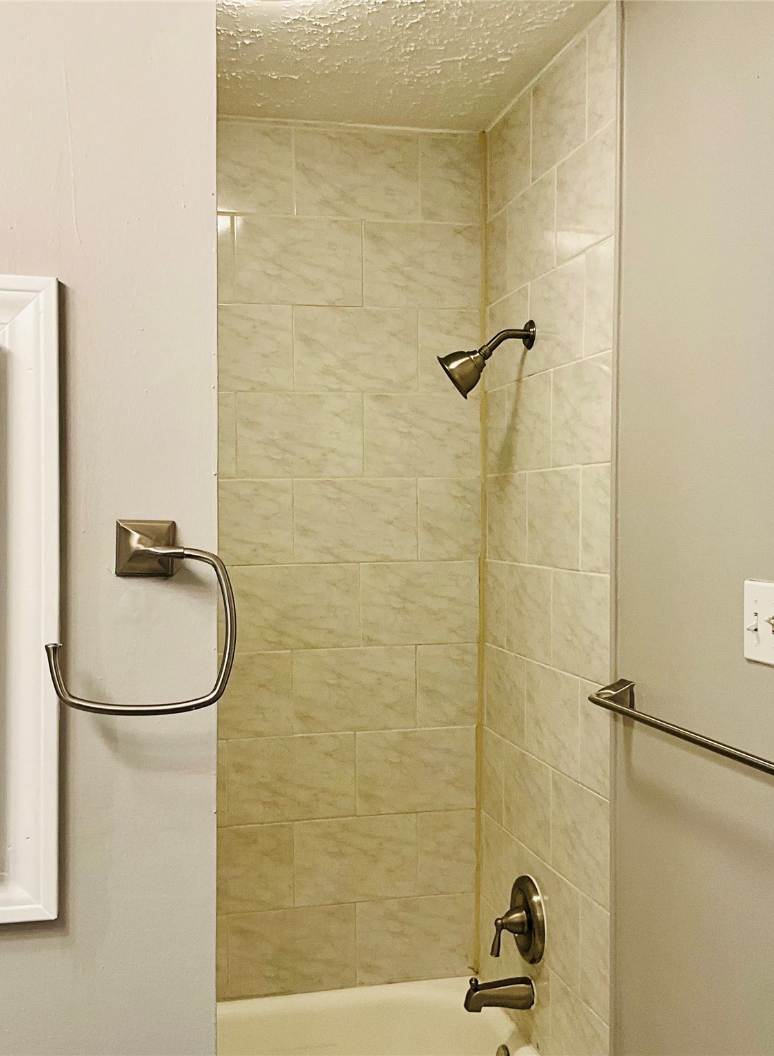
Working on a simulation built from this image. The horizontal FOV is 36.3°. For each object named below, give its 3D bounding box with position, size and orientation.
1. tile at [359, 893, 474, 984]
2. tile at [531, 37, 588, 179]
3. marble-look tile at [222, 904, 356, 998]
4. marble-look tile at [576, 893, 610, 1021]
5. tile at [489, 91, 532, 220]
[{"bbox_3d":[0.069,0.999,2.864,0.292,0.200,0.010,0,1,-13],"label":"tile"},{"bbox_3d":[0.347,-0.835,2.381,0.010,0.208,0.304,0,1,-13],"label":"tile"},{"bbox_3d":[-0.223,1.001,2.796,0.306,0.202,0.010,0,1,-13],"label":"marble-look tile"},{"bbox_3d":[0.390,0.798,2.195,0.010,0.200,0.139,0,1,-13],"label":"marble-look tile"},{"bbox_3d":[0.281,-0.836,2.675,0.010,0.207,0.302,0,1,-13],"label":"tile"}]

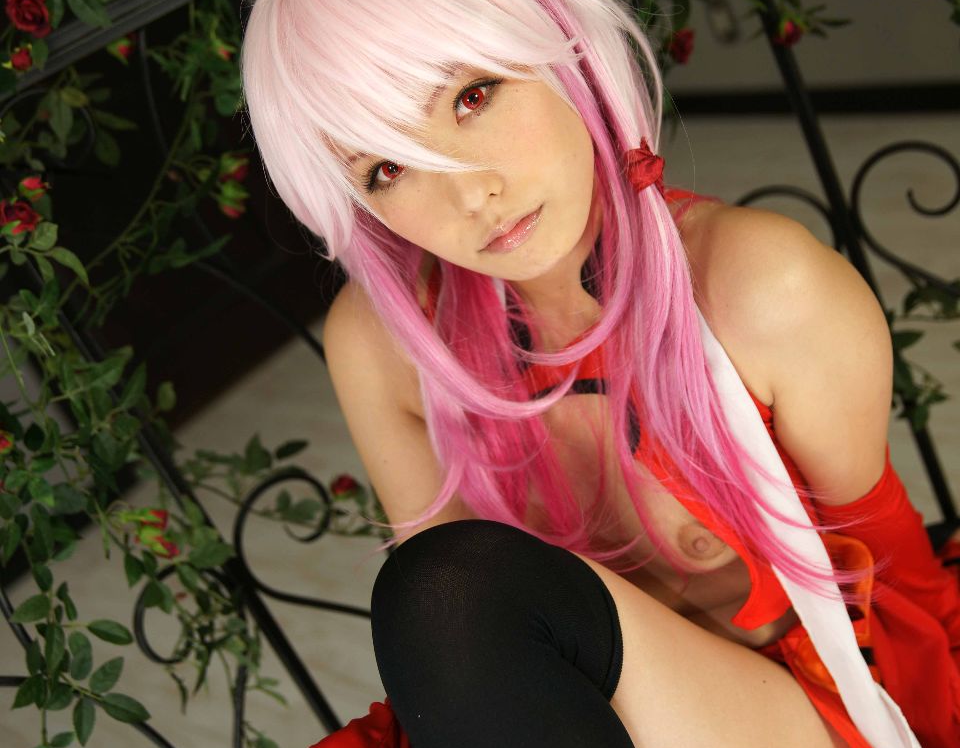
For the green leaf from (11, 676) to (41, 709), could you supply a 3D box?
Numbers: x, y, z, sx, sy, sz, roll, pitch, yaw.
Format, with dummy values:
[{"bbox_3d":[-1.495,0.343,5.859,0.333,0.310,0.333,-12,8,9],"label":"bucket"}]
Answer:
[{"bbox_3d":[-0.320,0.225,0.990,0.031,0.015,0.009,-48,5,-21],"label":"green leaf"}]

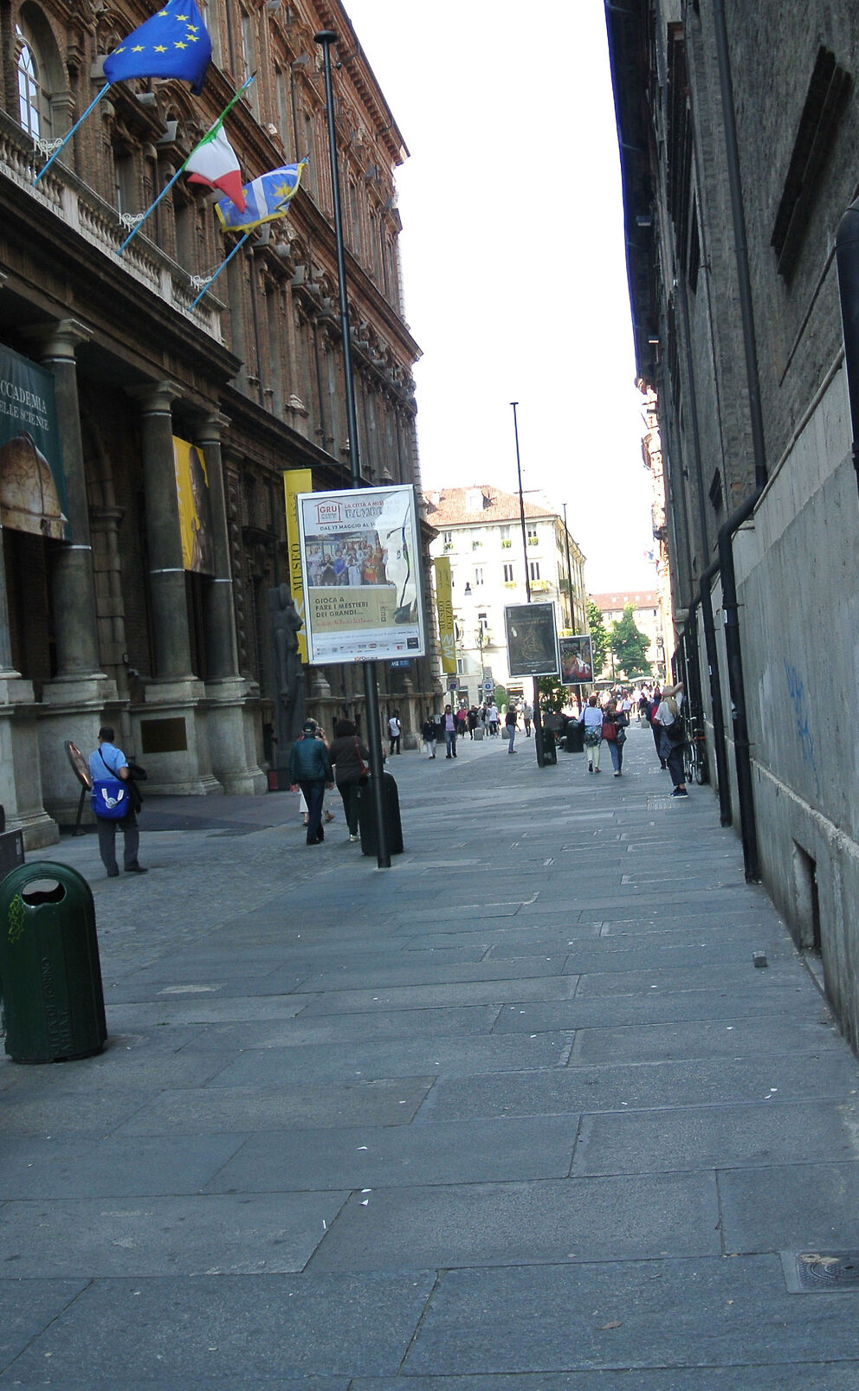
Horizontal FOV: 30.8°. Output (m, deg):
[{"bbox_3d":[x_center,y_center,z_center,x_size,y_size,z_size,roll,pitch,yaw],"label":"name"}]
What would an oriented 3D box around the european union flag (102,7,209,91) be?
[{"bbox_3d":[-4.613,-11.127,26.548,1.900,1.850,0.600,-4,-1,8],"label":"european union flag"}]

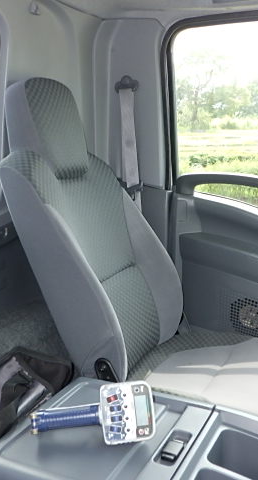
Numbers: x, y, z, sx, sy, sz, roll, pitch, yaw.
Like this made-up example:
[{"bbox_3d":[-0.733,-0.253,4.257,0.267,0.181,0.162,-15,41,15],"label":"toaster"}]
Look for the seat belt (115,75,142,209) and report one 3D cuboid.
[{"bbox_3d":[0.005,-0.317,1.686,0.080,0.426,0.040,3,13,25],"label":"seat belt"}]

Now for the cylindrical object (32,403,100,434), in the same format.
[{"bbox_3d":[-0.117,0.339,0.980,0.132,0.038,0.038,-1,13,-10],"label":"cylindrical object"}]

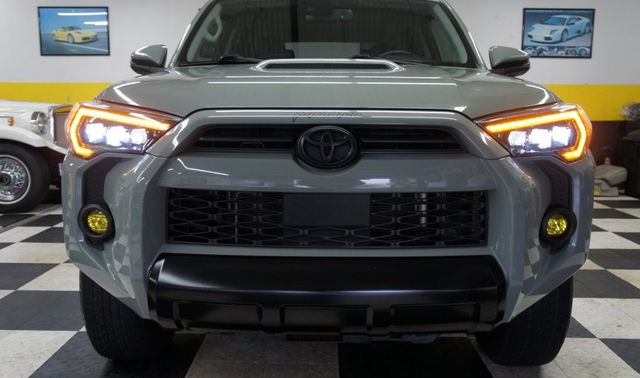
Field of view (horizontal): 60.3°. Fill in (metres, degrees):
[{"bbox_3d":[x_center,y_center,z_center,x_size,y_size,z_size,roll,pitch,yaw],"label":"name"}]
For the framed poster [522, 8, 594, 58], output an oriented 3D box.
[{"bbox_3d":[3.143,-2.055,7.273,0.930,0.630,0.025,1,8,0],"label":"framed poster"}]

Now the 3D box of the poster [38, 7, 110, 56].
[{"bbox_3d":[-3.267,-2.094,7.320,0.930,0.630,0.025,1,8,0],"label":"poster"}]

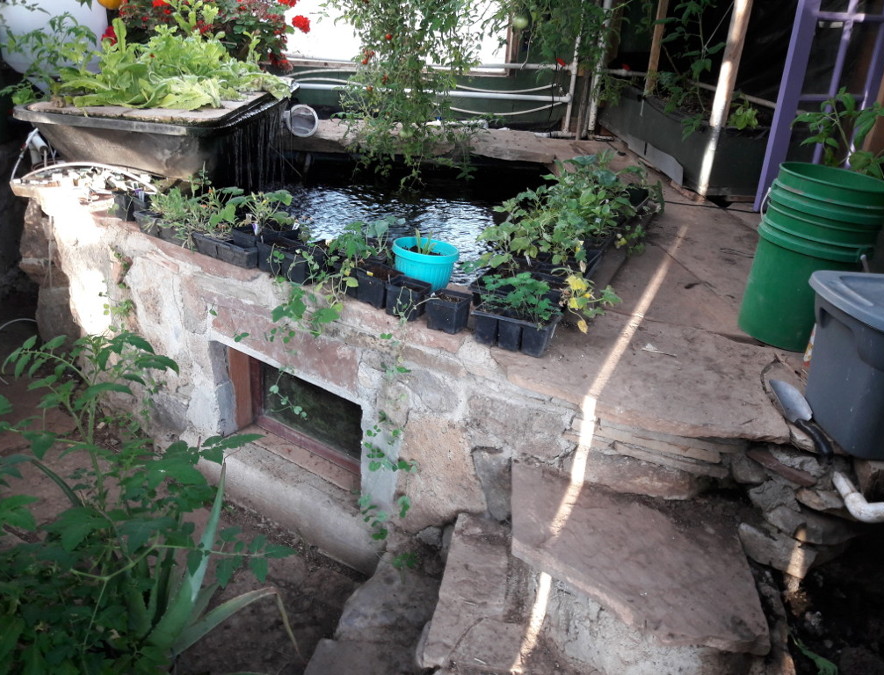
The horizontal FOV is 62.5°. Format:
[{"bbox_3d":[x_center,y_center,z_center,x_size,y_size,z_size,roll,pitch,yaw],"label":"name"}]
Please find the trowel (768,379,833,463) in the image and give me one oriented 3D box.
[{"bbox_3d":[0.853,0.191,1.742,0.075,0.055,0.335,4,29,-2],"label":"trowel"}]

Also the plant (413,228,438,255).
[{"bbox_3d":[-0.055,-0.296,2.240,0.070,0.078,0.060,5,25,0],"label":"plant"}]

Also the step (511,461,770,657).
[{"bbox_3d":[0.376,0.457,1.560,0.591,0.055,0.429,14,26,18],"label":"step"}]

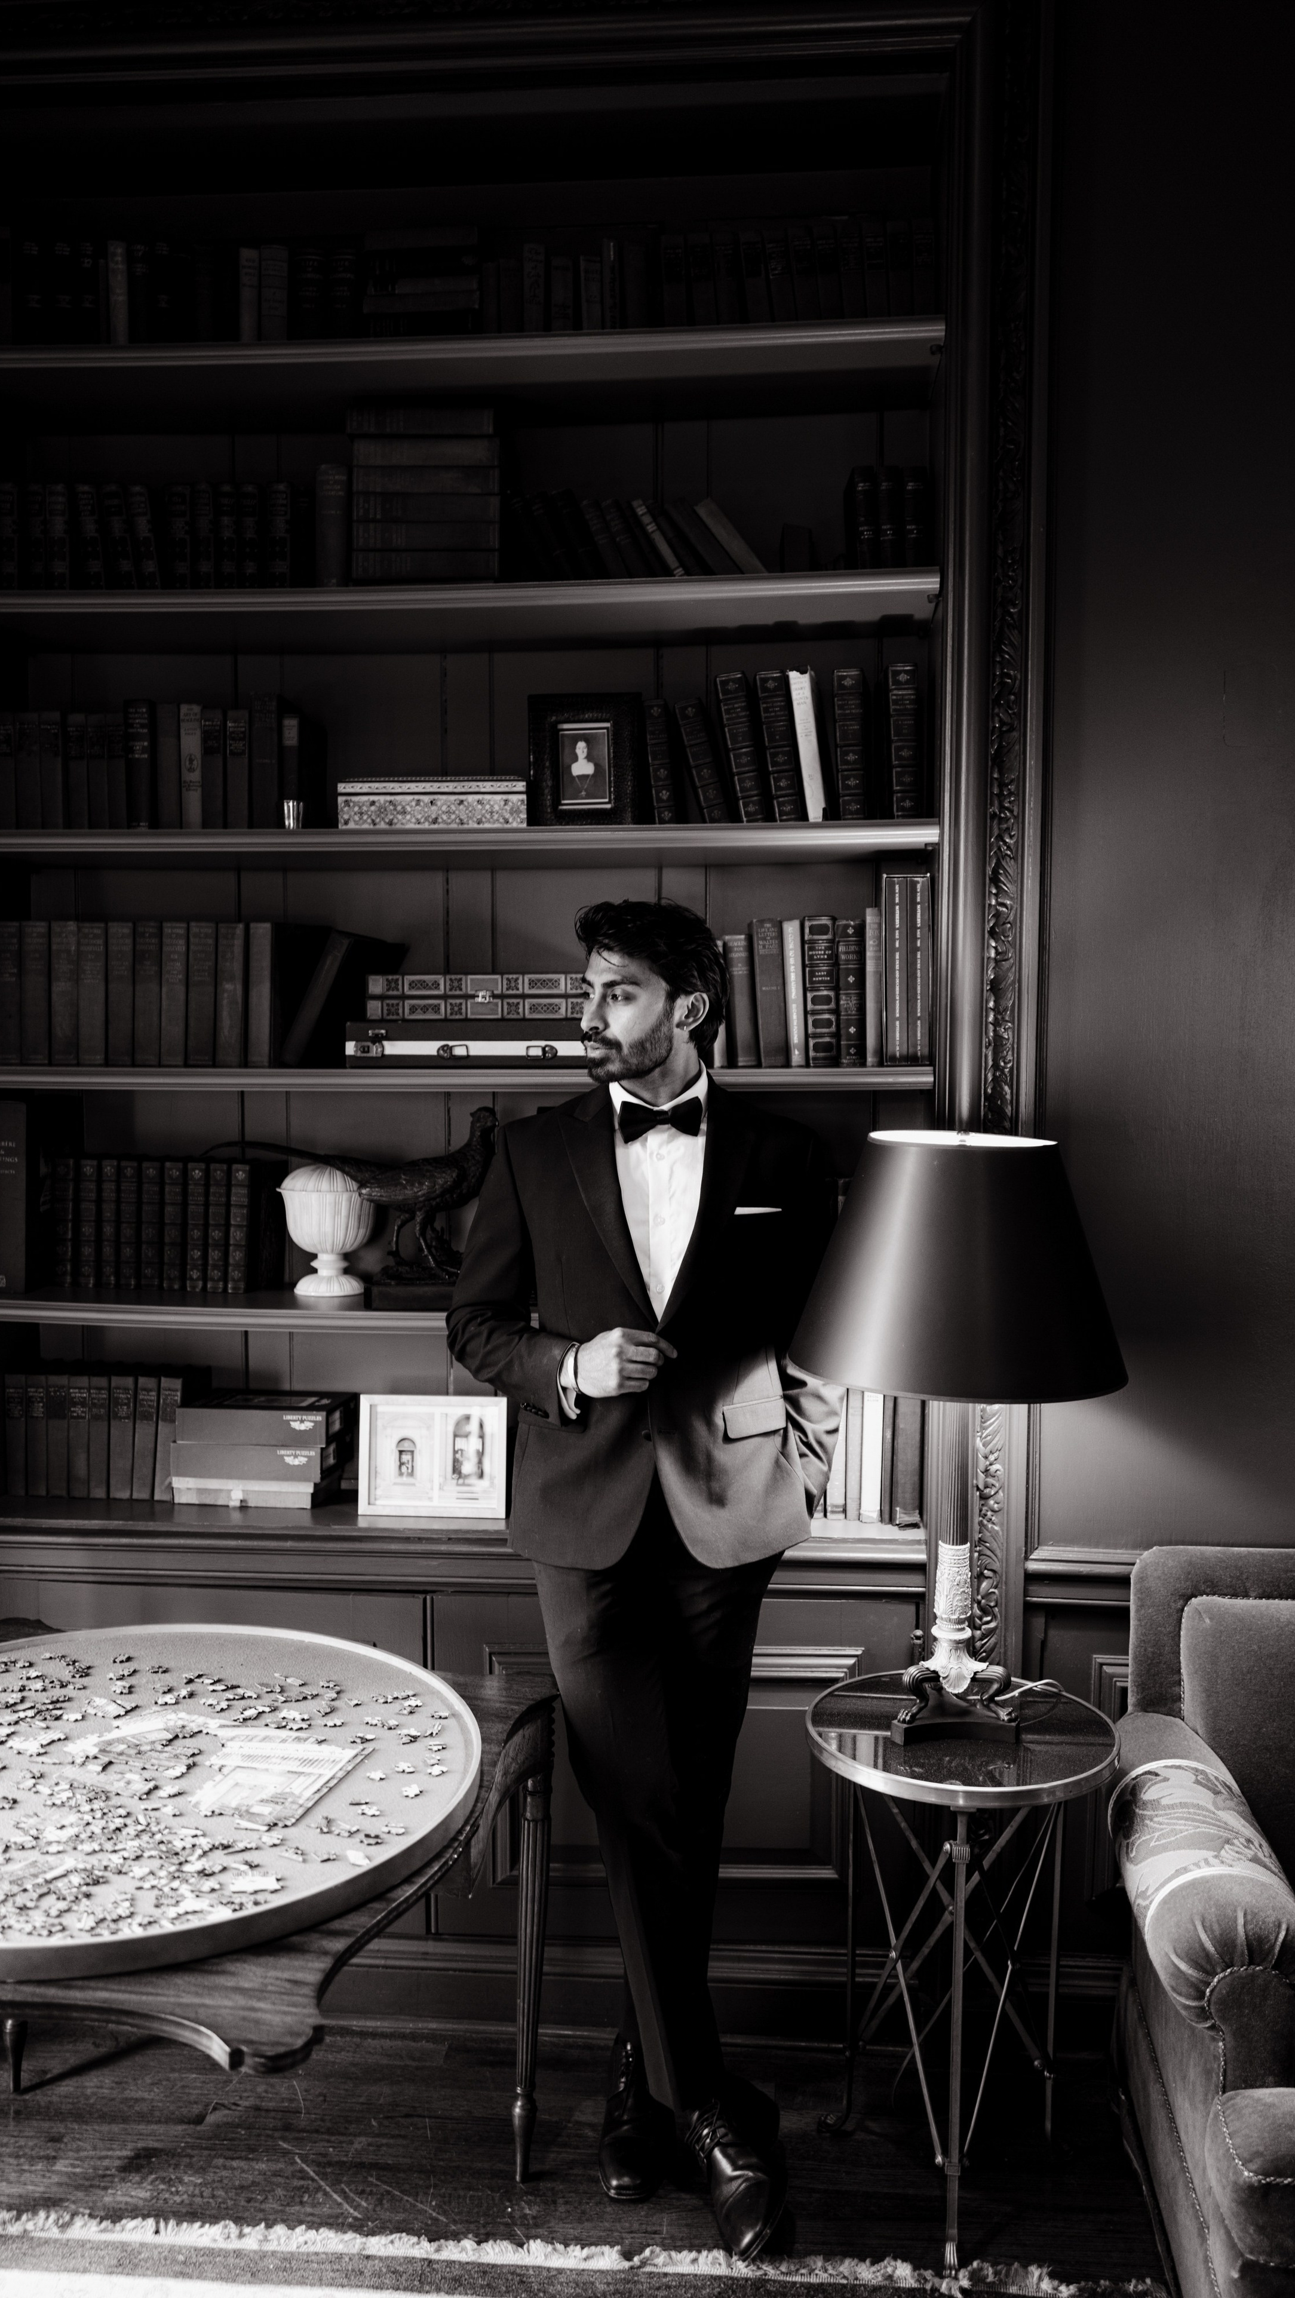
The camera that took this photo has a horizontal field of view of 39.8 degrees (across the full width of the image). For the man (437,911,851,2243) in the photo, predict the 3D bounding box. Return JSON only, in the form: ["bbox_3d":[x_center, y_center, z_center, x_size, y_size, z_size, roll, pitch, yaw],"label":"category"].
[{"bbox_3d":[-0.014,0.539,2.540,0.564,1.786,0.470,0,3,2],"label":"man"}]

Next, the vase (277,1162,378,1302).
[{"bbox_3d":[-0.539,0.135,3.029,0.181,0.218,0.181,0,3,4],"label":"vase"}]

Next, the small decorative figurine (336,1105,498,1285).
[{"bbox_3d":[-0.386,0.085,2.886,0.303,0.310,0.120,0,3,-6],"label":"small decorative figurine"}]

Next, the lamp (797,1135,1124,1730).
[{"bbox_3d":[0.421,0.386,2.439,0.453,0.815,0.453,0,3,4],"label":"lamp"}]

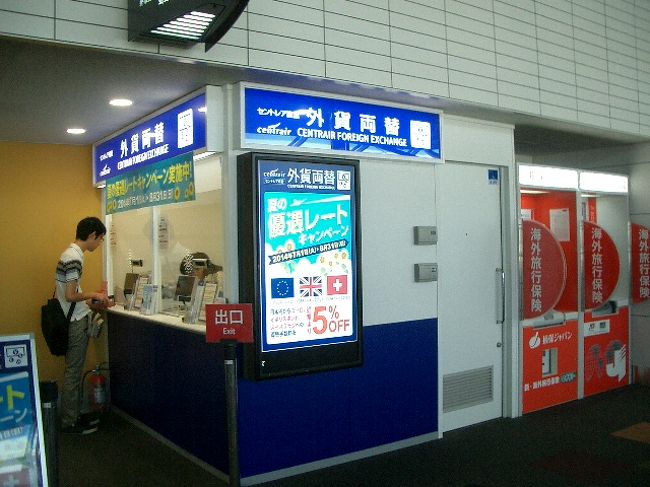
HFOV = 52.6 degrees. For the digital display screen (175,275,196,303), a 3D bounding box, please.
[{"bbox_3d":[-1.087,0.353,5.119,0.260,0.200,0.040,-1,-11,43],"label":"digital display screen"}]

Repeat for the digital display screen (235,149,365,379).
[{"bbox_3d":[-0.141,0.135,4.172,0.777,1.335,0.200,-1,-1,-34],"label":"digital display screen"}]

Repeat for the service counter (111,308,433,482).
[{"bbox_3d":[-0.565,1.031,5.537,1.740,0.950,2.560,-1,-1,-34],"label":"service counter"}]

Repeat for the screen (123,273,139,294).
[{"bbox_3d":[-1.832,0.381,6.203,0.260,0.200,0.040,-1,-11,43],"label":"screen"}]

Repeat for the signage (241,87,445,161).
[{"bbox_3d":[0.154,-0.772,4.436,1.672,0.392,0.130,-1,-1,-34],"label":"signage"}]

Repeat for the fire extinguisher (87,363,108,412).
[{"bbox_3d":[-2.090,1.316,6.038,0.180,0.458,0.150,-1,-1,-34],"label":"fire extinguisher"}]

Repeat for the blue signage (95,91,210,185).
[{"bbox_3d":[-1.392,-0.750,5.102,0.100,0.399,2.500,-1,-1,-34],"label":"blue signage"}]

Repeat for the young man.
[{"bbox_3d":[-2.007,0.653,5.460,0.450,1.736,0.430,-1,-1,-41],"label":"young man"}]

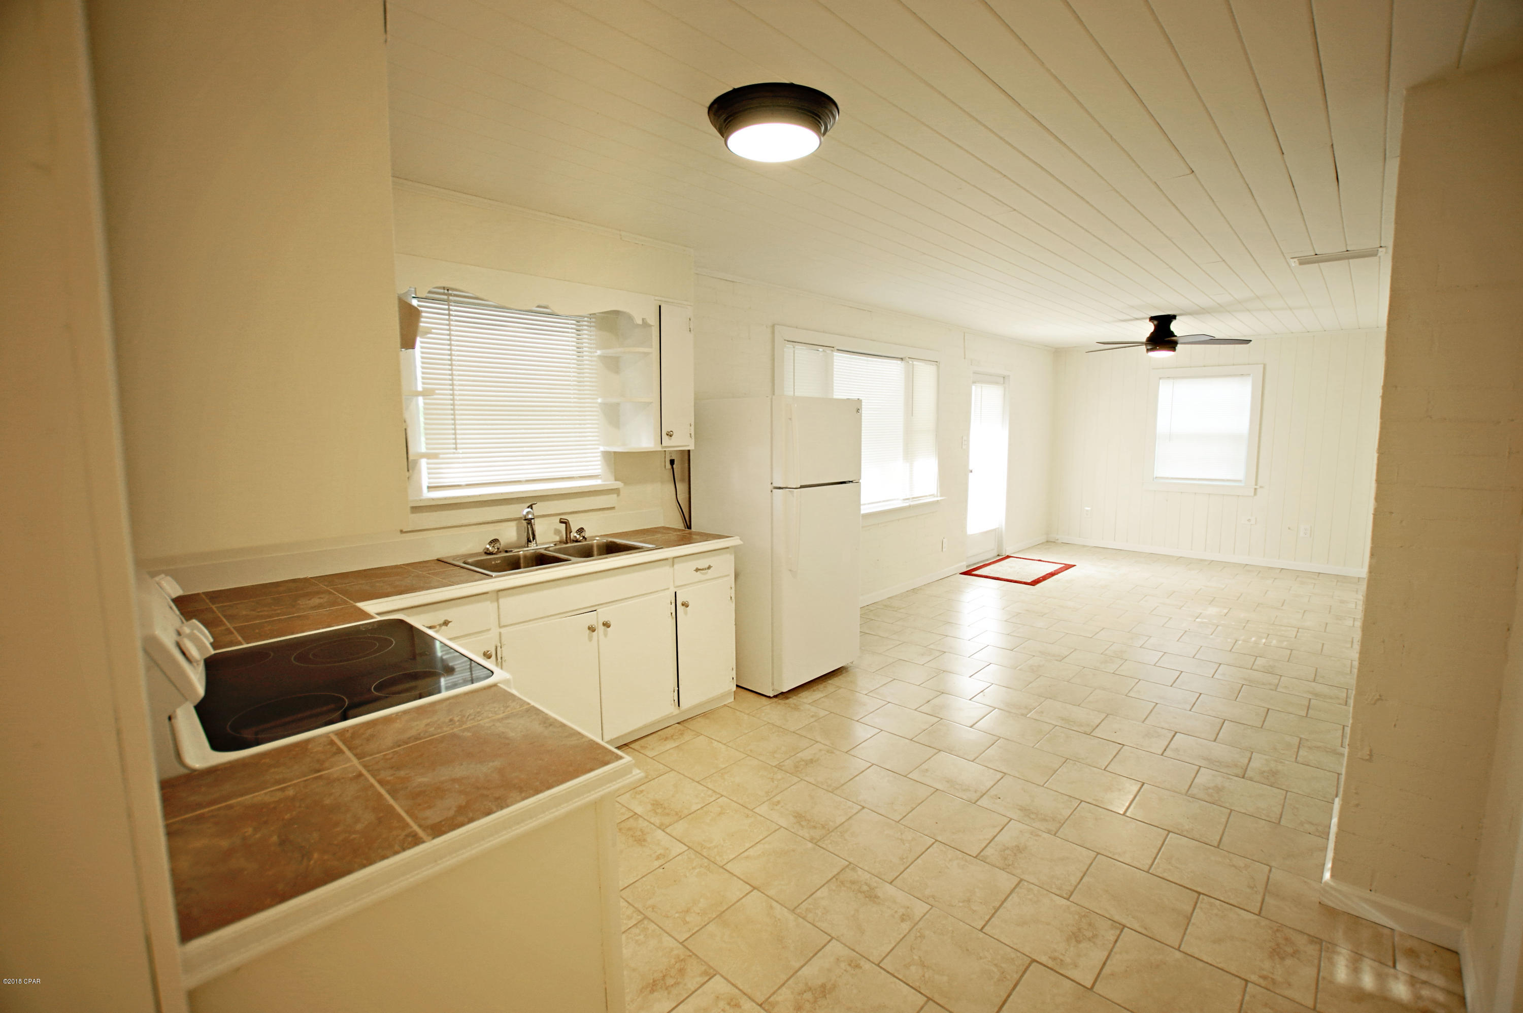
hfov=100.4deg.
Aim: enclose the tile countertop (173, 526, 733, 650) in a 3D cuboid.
[{"bbox_3d":[-1.068,0.290,2.787,0.915,0.050,2.398,6,10,43],"label":"tile countertop"}]

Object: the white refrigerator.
[{"bbox_3d":[0.093,0.183,3.937,0.716,1.672,0.756,6,10,43],"label":"white refrigerator"}]

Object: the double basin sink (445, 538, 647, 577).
[{"bbox_3d":[-1.012,0.315,3.077,0.542,0.179,0.836,6,10,43],"label":"double basin sink"}]

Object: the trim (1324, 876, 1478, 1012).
[{"bbox_3d":[1.779,1.225,1.771,0.338,0.088,0.308,6,10,43],"label":"trim"}]

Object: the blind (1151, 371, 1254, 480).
[{"bbox_3d":[4.817,-0.842,6.964,0.831,1.164,0.040,6,10,43],"label":"blind"}]

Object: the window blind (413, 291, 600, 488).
[{"bbox_3d":[-1.218,-0.562,3.174,0.100,0.955,0.955,6,10,43],"label":"window blind"}]

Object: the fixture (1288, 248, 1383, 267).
[{"bbox_3d":[3.188,-1.378,3.513,0.378,0.030,0.109,6,10,43],"label":"fixture"}]

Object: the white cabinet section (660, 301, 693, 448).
[{"bbox_3d":[-0.565,-0.701,3.502,0.330,0.770,0.255,6,10,44],"label":"white cabinet section"}]

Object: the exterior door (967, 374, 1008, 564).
[{"bbox_3d":[2.457,-0.406,6.975,0.060,2.040,0.866,6,10,43],"label":"exterior door"}]

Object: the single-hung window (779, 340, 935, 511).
[{"bbox_3d":[0.907,-0.602,5.298,0.100,1.373,2.229,6,10,43],"label":"single-hung window"}]

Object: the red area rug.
[{"bbox_3d":[2.727,0.659,6.681,0.756,0.010,1.214,6,10,43],"label":"red area rug"}]

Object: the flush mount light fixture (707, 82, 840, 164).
[{"bbox_3d":[0.037,-1.109,1.871,0.383,0.100,0.383,-1,7,0],"label":"flush mount light fixture"}]

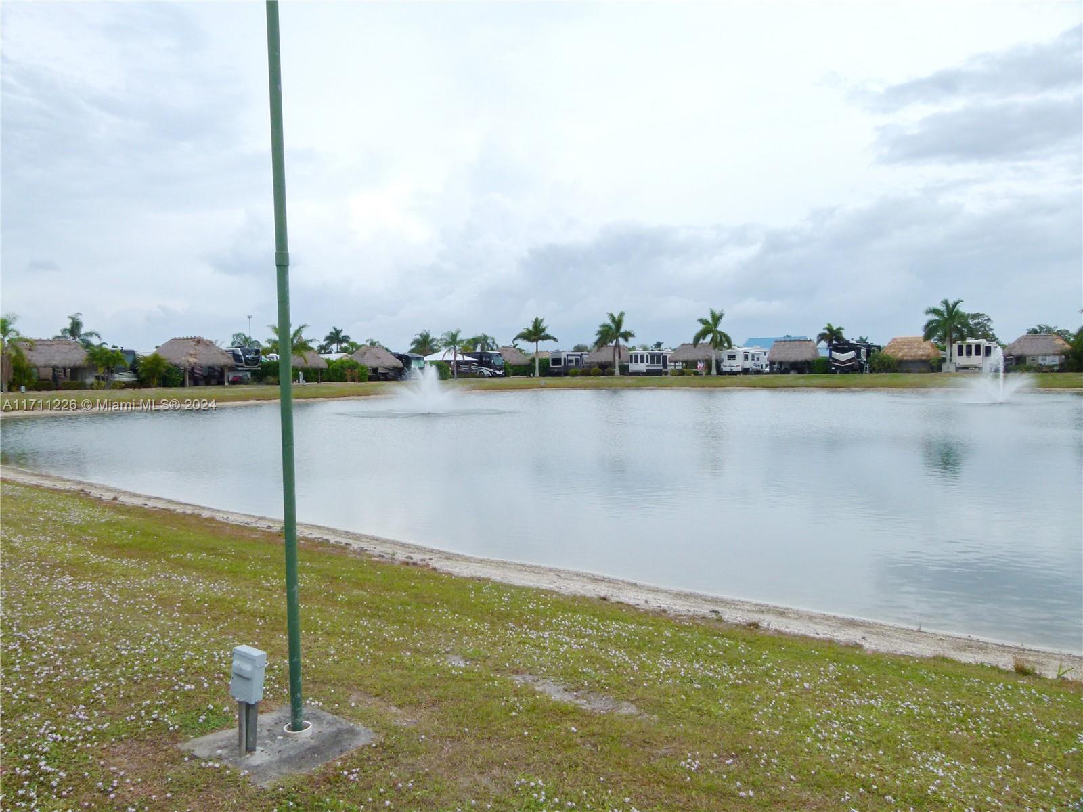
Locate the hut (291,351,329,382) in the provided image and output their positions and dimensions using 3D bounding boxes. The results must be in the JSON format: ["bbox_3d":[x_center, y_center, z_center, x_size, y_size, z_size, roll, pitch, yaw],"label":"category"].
[{"bbox_3d":[-24.040,-3.980,79.500,3.700,3.400,3.600,-3,4,-41],"label":"hut"}]

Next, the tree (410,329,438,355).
[{"bbox_3d":[-20.171,-9.050,135.213,4.900,8.200,4.800,-1,3,0],"label":"tree"}]

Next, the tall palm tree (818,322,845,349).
[{"bbox_3d":[43.350,-8.710,117.000,4.100,7.510,4.100,0,3,20],"label":"tall palm tree"}]

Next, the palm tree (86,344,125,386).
[{"bbox_3d":[-42.271,-3.814,76.112,3.900,4.300,3.700,-1,3,0],"label":"palm tree"}]

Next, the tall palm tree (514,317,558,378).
[{"bbox_3d":[-0.675,-8.480,113.223,6.100,8.600,6.000,-1,3,0],"label":"tall palm tree"}]

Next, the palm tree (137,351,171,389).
[{"bbox_3d":[-38.772,-3.544,78.000,3.400,3.650,3.400,0,5,0],"label":"palm tree"}]

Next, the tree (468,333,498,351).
[{"bbox_3d":[-9.550,-8.260,127.000,4.900,7.240,4.900,-1,3,-4],"label":"tree"}]

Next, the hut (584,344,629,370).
[{"bbox_3d":[9.777,-6.830,117.122,6.600,4.700,5.600,-1,3,5],"label":"hut"}]

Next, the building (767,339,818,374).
[{"bbox_3d":[33.735,-6.679,105.000,6.600,4.650,5.000,2,5,26],"label":"building"}]

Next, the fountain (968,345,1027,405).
[{"bbox_3d":[26.650,-1.830,45.500,3.100,3.270,3.100,1,3,30],"label":"fountain"}]

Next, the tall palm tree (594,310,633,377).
[{"bbox_3d":[10.320,-8.700,109.000,5.400,8.900,5.400,-1,3,5],"label":"tall palm tree"}]

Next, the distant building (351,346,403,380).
[{"bbox_3d":[-20.673,-5.354,98.000,5.600,4.350,4.800,-3,5,-30],"label":"distant building"}]

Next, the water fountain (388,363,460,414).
[{"bbox_3d":[-6.320,-0.930,42.500,3.900,2.690,3.900,-1,3,-8],"label":"water fountain"}]

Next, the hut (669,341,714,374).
[{"bbox_3d":[21.166,-6.662,109.000,6.500,4.200,5.200,2,5,22],"label":"hut"}]

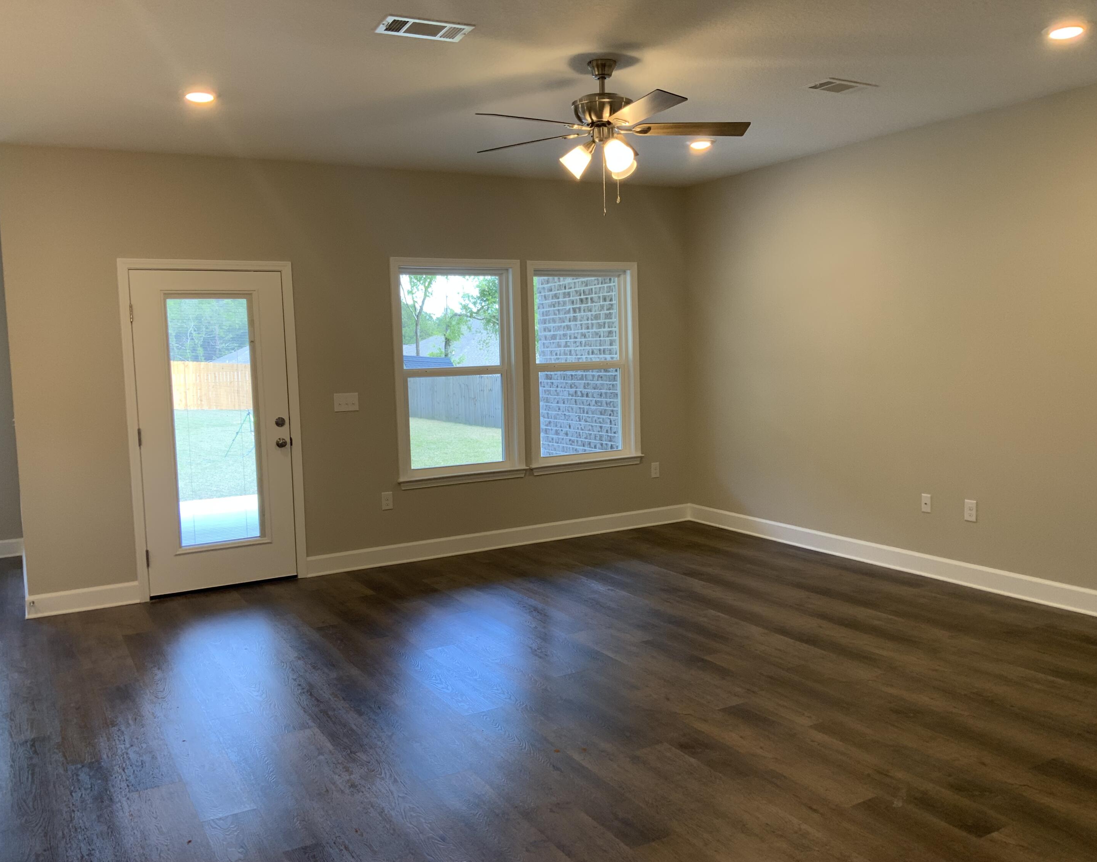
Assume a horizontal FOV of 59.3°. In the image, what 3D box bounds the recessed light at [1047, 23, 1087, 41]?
[{"bbox_3d":[2.158,-1.654,4.008,0.170,0.035,0.170,-5,6,-29],"label":"recessed light"}]

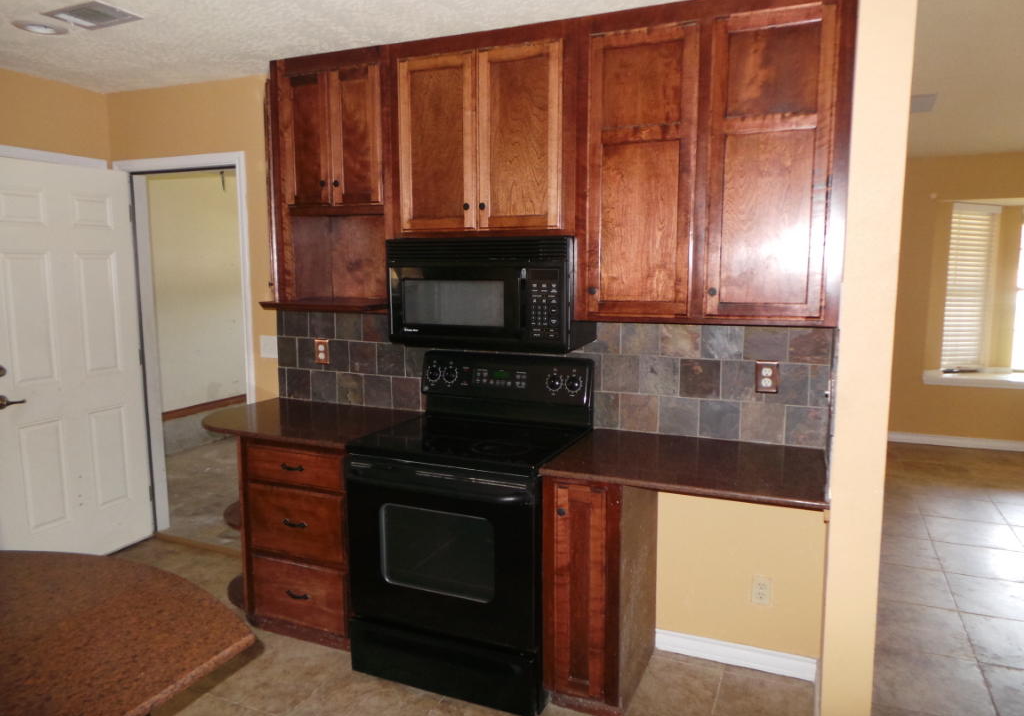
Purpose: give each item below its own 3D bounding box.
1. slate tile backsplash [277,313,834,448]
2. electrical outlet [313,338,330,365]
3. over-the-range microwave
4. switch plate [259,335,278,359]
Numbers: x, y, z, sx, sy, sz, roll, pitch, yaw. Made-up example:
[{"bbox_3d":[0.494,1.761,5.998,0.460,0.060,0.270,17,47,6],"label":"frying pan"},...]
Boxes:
[{"bbox_3d":[-0.016,0.040,2.945,2.525,0.460,0.020,3,9,23],"label":"slate tile backsplash"},{"bbox_3d":[-0.926,-0.029,3.309,0.074,0.117,0.009,3,9,23],"label":"electrical outlet"},{"bbox_3d":[-0.074,-0.264,2.710,0.752,0.405,0.383,3,9,23],"label":"over-the-range microwave"},{"bbox_3d":[-1.220,-0.055,3.446,0.115,0.115,0.009,3,9,23],"label":"switch plate"}]

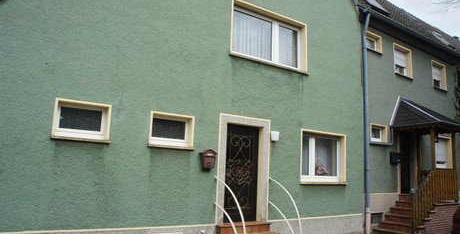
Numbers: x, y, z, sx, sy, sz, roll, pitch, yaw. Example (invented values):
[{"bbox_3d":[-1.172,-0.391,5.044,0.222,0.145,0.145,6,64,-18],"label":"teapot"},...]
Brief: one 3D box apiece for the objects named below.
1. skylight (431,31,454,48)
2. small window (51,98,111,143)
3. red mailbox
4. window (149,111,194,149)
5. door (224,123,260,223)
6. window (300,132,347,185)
[{"bbox_3d":[9.630,-3.484,15.614,0.760,1.130,0.110,8,-50,-35],"label":"skylight"},{"bbox_3d":[-2.416,0.076,5.658,0.863,0.631,0.180,8,-10,-33],"label":"small window"},{"bbox_3d":[-0.425,0.835,6.696,0.310,0.400,0.160,8,-10,-33],"label":"red mailbox"},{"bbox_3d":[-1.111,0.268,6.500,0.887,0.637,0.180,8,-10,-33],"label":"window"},{"bbox_3d":[0.207,1.203,7.412,0.976,2.023,0.095,8,-10,-33],"label":"door"},{"bbox_3d":[2.335,1.025,8.695,1.633,1.270,0.180,8,-10,-33],"label":"window"}]

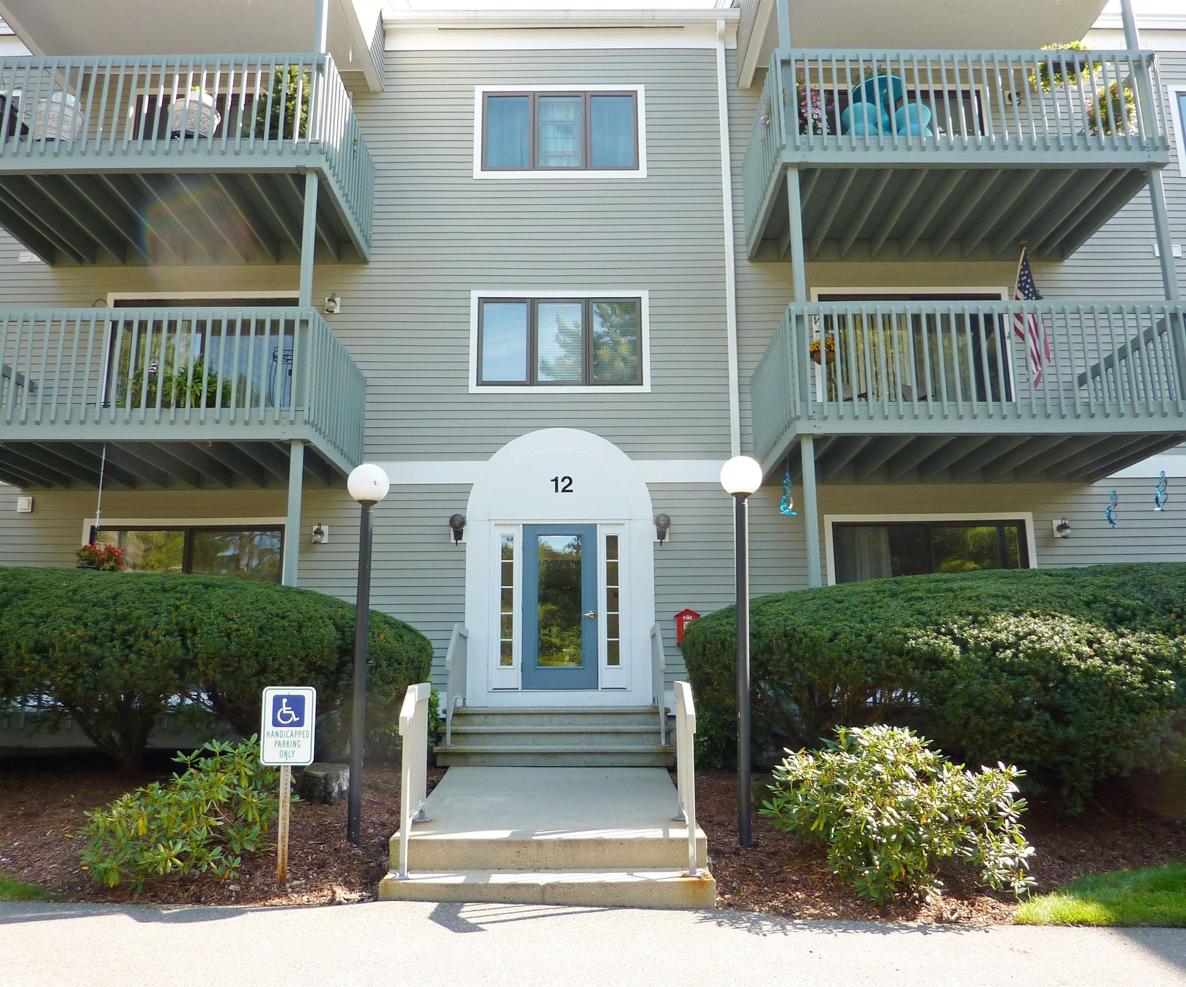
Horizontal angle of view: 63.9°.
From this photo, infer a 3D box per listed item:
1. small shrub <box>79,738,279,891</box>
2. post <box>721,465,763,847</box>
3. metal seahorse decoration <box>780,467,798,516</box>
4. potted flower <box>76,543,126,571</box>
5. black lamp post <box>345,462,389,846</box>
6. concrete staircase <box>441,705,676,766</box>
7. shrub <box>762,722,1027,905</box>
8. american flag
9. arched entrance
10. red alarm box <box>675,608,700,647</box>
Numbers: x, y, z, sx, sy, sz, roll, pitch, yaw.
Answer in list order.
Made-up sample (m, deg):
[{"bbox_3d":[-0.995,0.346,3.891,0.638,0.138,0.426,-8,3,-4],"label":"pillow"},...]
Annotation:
[{"bbox_3d":[-2.451,1.942,5.891,1.160,0.815,1.050,0,-12,0],"label":"small shrub"},{"bbox_3d":[1.085,1.047,6.652,0.300,2.701,0.300,0,-12,0],"label":"post"},{"bbox_3d":[2.117,-0.021,10.327,0.200,0.543,0.160,0,-12,0],"label":"metal seahorse decoration"},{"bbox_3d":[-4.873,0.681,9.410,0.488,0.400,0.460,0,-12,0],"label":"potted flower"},{"bbox_3d":[-1.630,1.060,6.643,0.300,2.634,0.300,0,-12,0],"label":"black lamp post"},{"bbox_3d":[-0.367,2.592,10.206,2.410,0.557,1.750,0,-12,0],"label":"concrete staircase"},{"bbox_3d":[1.779,1.873,5.788,1.540,0.890,1.300,0,-12,0],"label":"shrub"},{"bbox_3d":[5.340,-2.136,11.697,0.382,1.800,0.480,0,-12,0],"label":"american flag"},{"bbox_3d":[-0.393,0.855,11.583,2.285,3.406,0.160,0,-12,0],"label":"arched entrance"},{"bbox_3d":[1.128,1.599,11.312,0.300,0.436,0.180,0,-12,0],"label":"red alarm box"}]

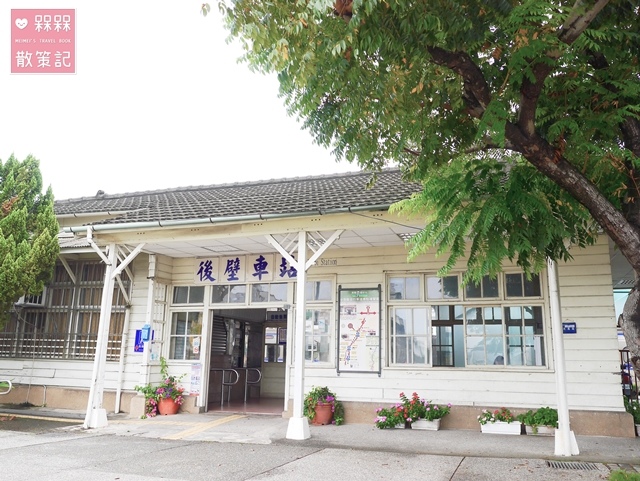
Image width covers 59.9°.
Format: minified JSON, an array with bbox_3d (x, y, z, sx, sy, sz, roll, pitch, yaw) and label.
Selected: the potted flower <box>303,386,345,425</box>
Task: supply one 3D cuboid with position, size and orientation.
[{"bbox_3d":[0.053,3.252,10.942,0.740,0.720,0.620,-3,-14,18],"label":"potted flower"}]

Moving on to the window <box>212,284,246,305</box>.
[{"bbox_3d":[-2.105,1.228,12.666,0.880,0.480,0.070,-3,-14,18],"label":"window"}]

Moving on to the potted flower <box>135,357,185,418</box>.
[{"bbox_3d":[-3.161,2.914,10.966,0.720,1.120,0.600,-3,-13,17],"label":"potted flower"}]

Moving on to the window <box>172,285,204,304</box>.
[{"bbox_3d":[-2.806,1.179,11.824,0.780,0.437,0.070,-3,-13,17],"label":"window"}]

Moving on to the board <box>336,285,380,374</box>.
[{"bbox_3d":[0.750,1.694,10.502,0.838,1.666,0.060,-3,-13,17],"label":"board"}]

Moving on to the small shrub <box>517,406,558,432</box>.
[{"bbox_3d":[3.581,2.961,9.056,0.700,0.450,0.300,-3,-13,17],"label":"small shrub"}]

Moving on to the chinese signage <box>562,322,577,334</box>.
[{"bbox_3d":[4.244,1.502,9.441,0.218,0.182,0.020,-3,-13,17],"label":"chinese signage"}]

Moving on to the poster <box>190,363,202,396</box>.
[{"bbox_3d":[-2.785,3.123,12.431,0.245,0.690,0.020,-3,-14,18],"label":"poster"}]

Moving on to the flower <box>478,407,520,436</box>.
[{"bbox_3d":[3.178,3.183,9.828,0.700,0.455,0.290,-3,-14,18],"label":"flower"}]

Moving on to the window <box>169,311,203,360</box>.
[{"bbox_3d":[-2.816,1.990,11.649,0.790,1.056,0.070,-3,-13,17],"label":"window"}]

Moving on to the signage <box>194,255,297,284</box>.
[{"bbox_3d":[-1.687,0.645,12.647,2.700,0.640,0.060,-3,-14,18],"label":"signage"}]

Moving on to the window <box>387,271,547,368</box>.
[{"bbox_3d":[2.822,1.528,10.935,3.090,1.970,0.130,-3,-14,18],"label":"window"}]

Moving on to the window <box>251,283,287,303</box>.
[{"bbox_3d":[-1.020,1.087,11.263,0.827,0.421,0.070,-3,-13,17],"label":"window"}]

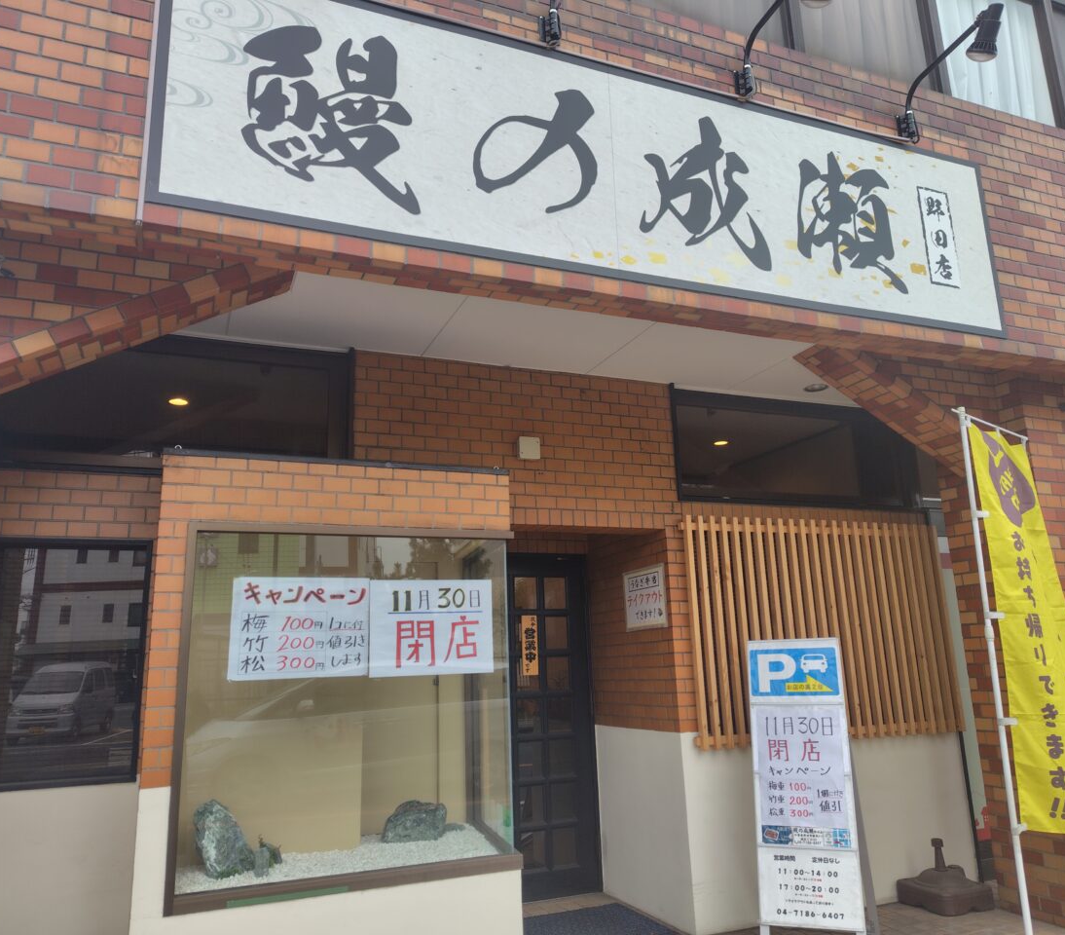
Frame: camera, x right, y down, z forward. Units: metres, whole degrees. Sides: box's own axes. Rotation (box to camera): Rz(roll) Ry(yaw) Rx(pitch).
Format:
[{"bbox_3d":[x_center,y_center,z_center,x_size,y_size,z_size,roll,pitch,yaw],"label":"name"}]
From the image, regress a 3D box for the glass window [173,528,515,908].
[{"bbox_3d":[-0.709,0.938,3.342,1.308,1.373,0.090,3,-14,-21],"label":"glass window"}]

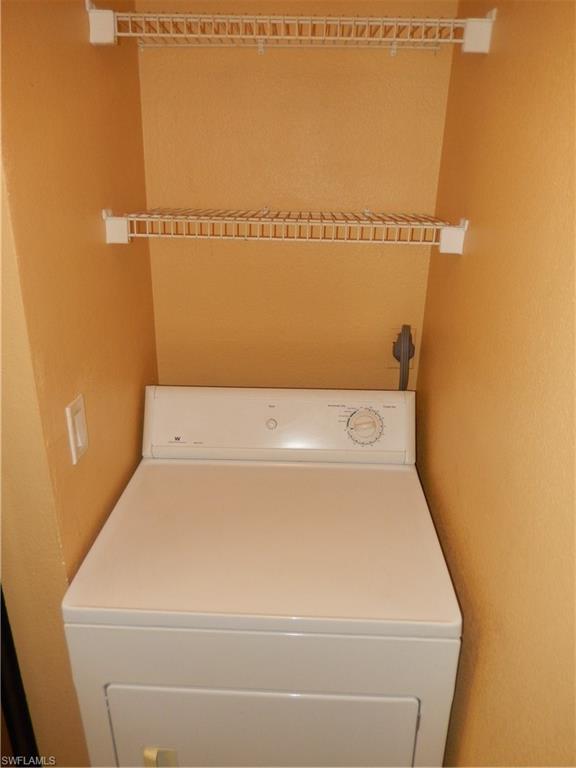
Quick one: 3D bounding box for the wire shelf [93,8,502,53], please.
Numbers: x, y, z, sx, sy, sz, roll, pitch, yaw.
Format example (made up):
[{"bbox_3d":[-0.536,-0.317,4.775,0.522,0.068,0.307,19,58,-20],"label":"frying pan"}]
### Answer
[{"bbox_3d":[0.007,-0.699,1.140,0.734,0.065,0.309,2,22,2],"label":"wire shelf"}]

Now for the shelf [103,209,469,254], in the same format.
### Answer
[{"bbox_3d":[-0.001,-0.364,1.268,0.734,0.064,0.321,2,22,2],"label":"shelf"}]

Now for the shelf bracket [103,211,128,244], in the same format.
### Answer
[{"bbox_3d":[-0.348,-0.327,1.155,0.050,0.064,0.057,2,22,2],"label":"shelf bracket"}]

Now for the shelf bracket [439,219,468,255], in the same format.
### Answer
[{"bbox_3d":[0.335,-0.302,1.135,0.050,0.063,0.057,2,22,2],"label":"shelf bracket"}]

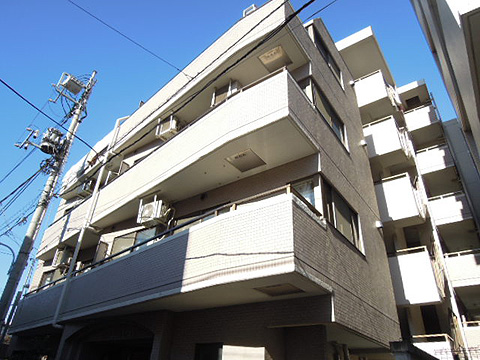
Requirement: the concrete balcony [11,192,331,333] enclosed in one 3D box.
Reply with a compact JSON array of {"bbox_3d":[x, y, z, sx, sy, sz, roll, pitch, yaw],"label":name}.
[{"bbox_3d":[-3.546,3.018,8.727,12.728,1.144,1.355,-24,-42,37],"label":"concrete balcony"}]

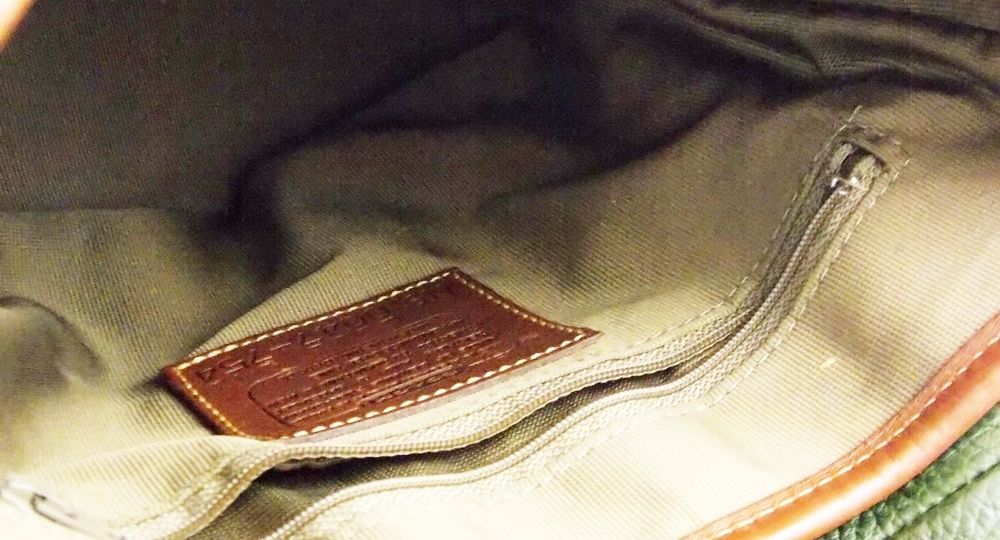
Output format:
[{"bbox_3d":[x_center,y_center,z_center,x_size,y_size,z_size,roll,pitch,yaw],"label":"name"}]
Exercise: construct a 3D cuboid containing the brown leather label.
[{"bbox_3d":[-0.027,0.019,0.288,0.080,0.006,0.056,-18,25,-29],"label":"brown leather label"}]

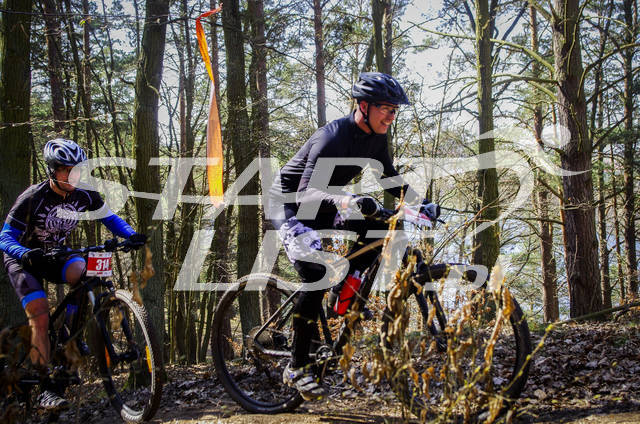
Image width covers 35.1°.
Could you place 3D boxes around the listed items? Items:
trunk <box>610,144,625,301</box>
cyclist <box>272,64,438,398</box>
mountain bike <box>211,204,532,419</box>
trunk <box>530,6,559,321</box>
[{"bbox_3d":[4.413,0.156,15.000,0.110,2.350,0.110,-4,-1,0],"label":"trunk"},{"bbox_3d":[0.150,0.120,5.020,0.820,1.600,0.680,-4,-1,33],"label":"cyclist"},{"bbox_3d":[0.172,0.500,5.010,1.820,1.030,0.680,-4,-1,33],"label":"mountain bike"},{"bbox_3d":[3.544,-0.767,16.000,0.200,4.970,0.200,-3,0,17],"label":"trunk"}]

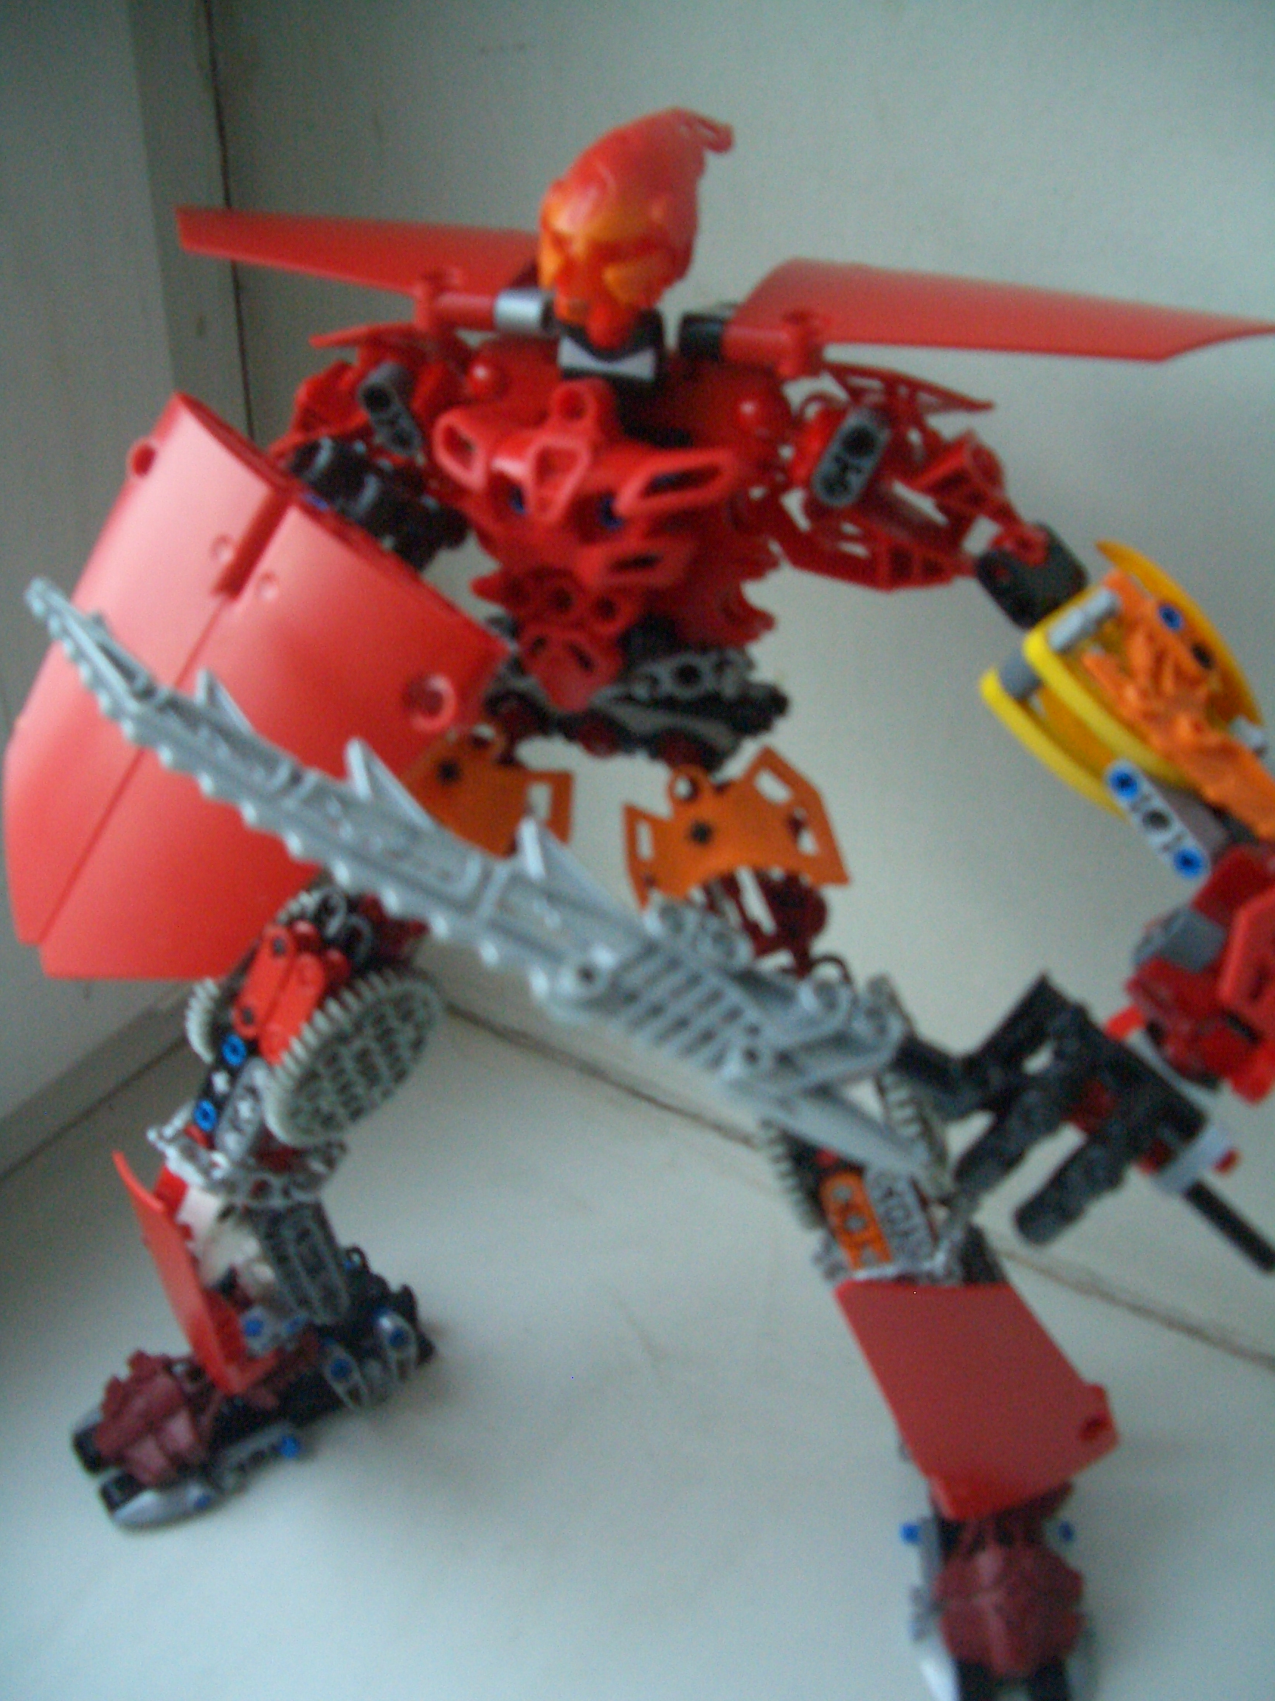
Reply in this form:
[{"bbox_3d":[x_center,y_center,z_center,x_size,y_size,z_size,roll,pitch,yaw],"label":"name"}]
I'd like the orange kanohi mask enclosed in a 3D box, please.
[{"bbox_3d":[-0.001,-0.100,0.278,0.028,0.038,0.040,23,39,30],"label":"orange kanohi mask"}]

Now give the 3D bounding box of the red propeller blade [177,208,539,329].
[{"bbox_3d":[-0.056,-0.109,0.319,0.086,0.011,0.028,16,48,26],"label":"red propeller blade"}]

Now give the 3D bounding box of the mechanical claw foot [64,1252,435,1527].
[{"bbox_3d":[-0.079,0.105,0.351,0.073,0.026,0.030,-19,38,-27],"label":"mechanical claw foot"}]

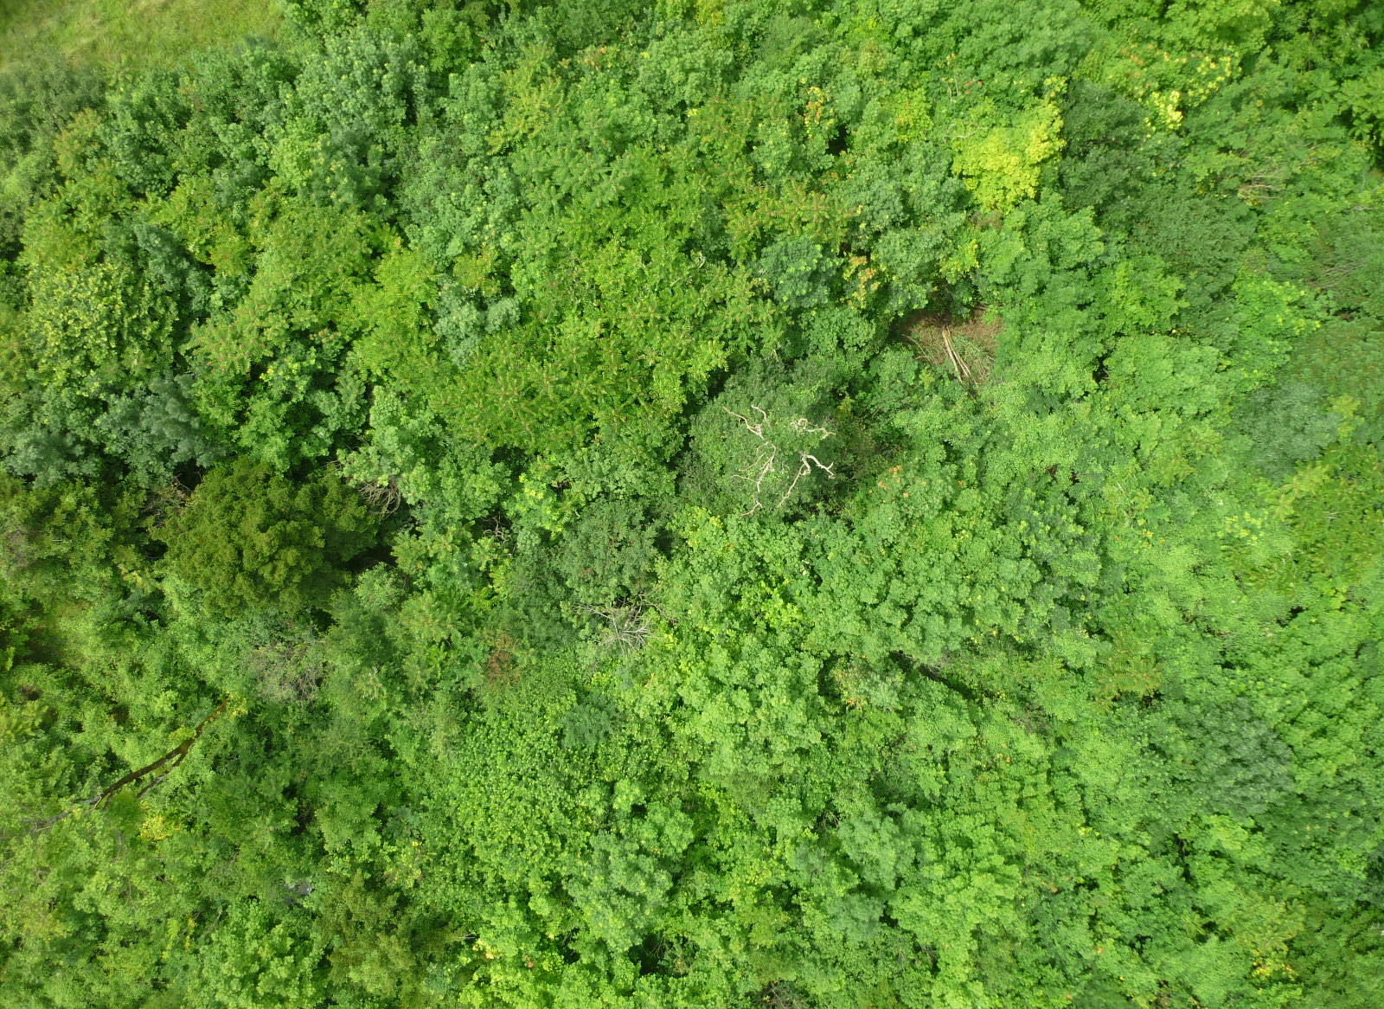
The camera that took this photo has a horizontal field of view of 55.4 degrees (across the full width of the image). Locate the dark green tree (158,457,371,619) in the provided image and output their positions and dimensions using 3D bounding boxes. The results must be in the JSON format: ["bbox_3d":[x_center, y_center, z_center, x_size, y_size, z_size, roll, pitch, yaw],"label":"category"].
[{"bbox_3d":[-11.900,0.950,38.500,5.800,7.500,4.700,0,88,0],"label":"dark green tree"}]

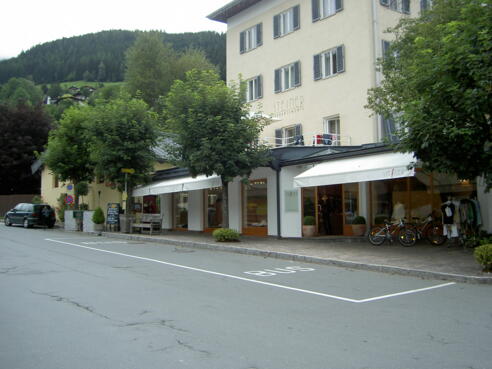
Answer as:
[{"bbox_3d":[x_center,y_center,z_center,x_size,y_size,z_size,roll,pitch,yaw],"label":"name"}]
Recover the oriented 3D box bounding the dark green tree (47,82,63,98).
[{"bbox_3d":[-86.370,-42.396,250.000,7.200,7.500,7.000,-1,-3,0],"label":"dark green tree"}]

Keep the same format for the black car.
[{"bbox_3d":[-14.750,2.140,37.800,4.250,1.600,1.750,-4,-4,45],"label":"black car"}]

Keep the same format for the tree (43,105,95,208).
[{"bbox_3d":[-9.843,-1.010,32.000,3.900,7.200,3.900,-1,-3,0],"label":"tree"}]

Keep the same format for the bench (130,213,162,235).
[{"bbox_3d":[-4.520,1.810,25.300,0.600,0.900,1.750,2,-4,-39],"label":"bench"}]

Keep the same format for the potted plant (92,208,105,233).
[{"bbox_3d":[-7.477,1.774,28.100,0.620,1.300,0.620,-1,-3,0],"label":"potted plant"}]

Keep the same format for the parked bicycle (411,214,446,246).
[{"bbox_3d":[5.938,1.545,18.700,1.700,1.050,0.600,-2,-3,16],"label":"parked bicycle"}]

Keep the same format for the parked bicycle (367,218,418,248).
[{"bbox_3d":[4.846,1.570,18.400,1.650,0.960,0.580,-2,-3,19],"label":"parked bicycle"}]

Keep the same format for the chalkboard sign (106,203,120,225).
[{"bbox_3d":[-6.693,1.642,28.000,0.620,1.400,0.500,-1,-3,6],"label":"chalkboard sign"}]

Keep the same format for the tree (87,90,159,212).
[{"bbox_3d":[-6.188,-1.121,28.000,3.600,7.000,3.600,-1,-3,0],"label":"tree"}]

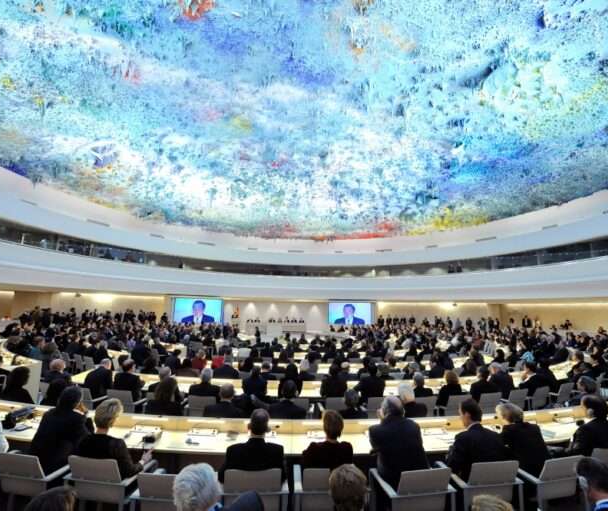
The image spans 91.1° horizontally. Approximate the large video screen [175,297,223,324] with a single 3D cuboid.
[{"bbox_3d":[-9.112,4.803,25.894,3.810,2.040,0.140,4,-10,-14],"label":"large video screen"}]

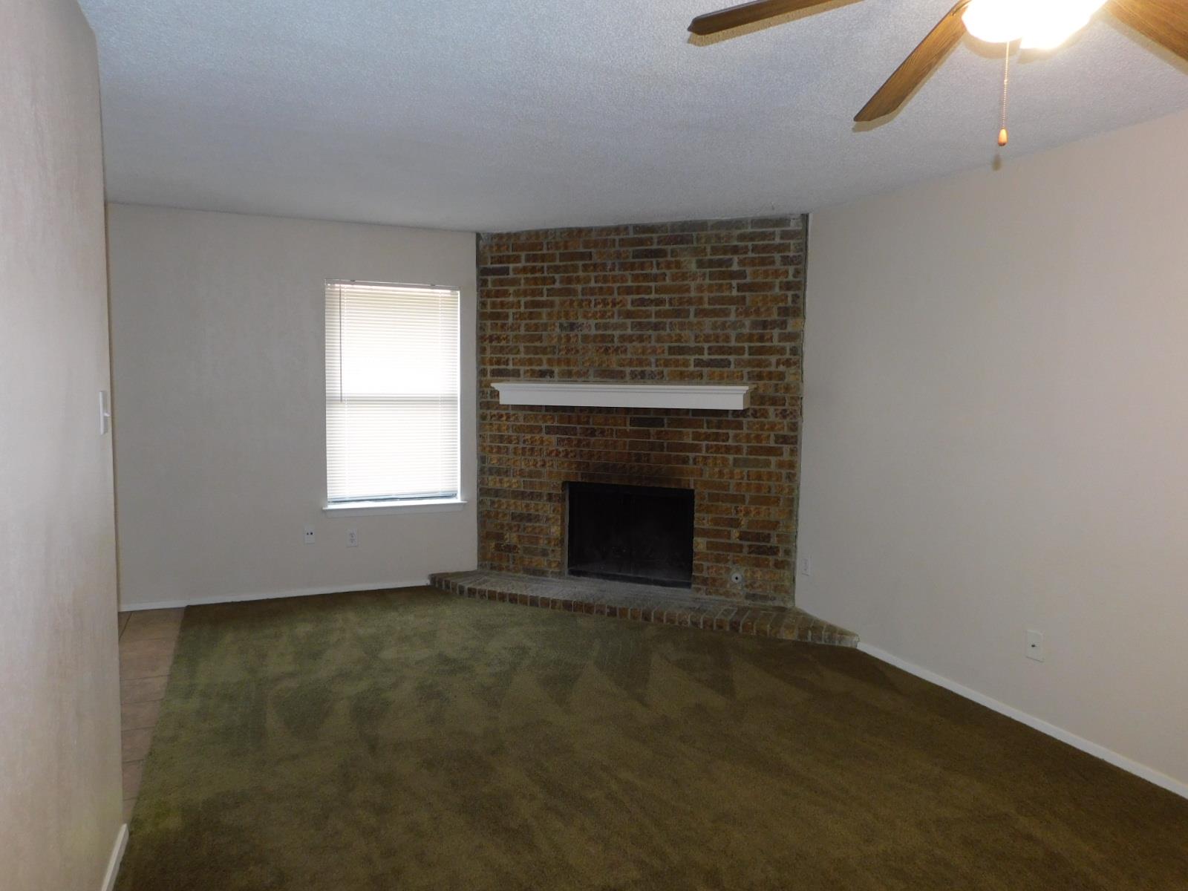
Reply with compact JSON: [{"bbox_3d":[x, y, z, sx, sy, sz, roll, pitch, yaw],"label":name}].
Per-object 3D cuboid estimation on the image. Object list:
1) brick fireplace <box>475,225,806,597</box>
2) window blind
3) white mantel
[{"bbox_3d":[0.253,-0.244,5.259,2.212,2.362,0.300,3,5,20],"label":"brick fireplace"},{"bbox_3d":[-1.355,-0.357,5.380,0.888,1.460,0.050,-2,6,-24],"label":"window blind"},{"bbox_3d":[0.161,-0.318,5.020,1.680,0.143,0.270,3,5,20],"label":"white mantel"}]

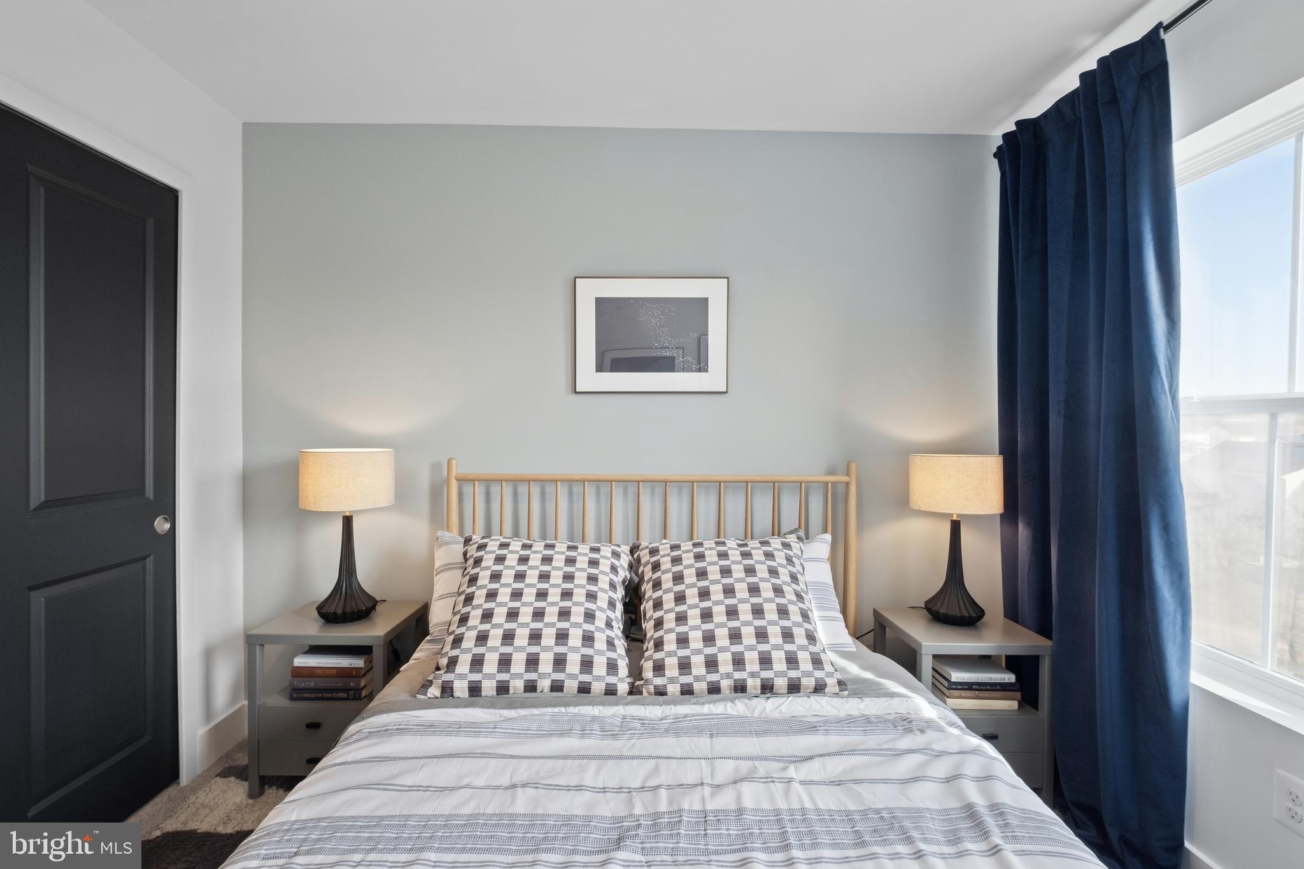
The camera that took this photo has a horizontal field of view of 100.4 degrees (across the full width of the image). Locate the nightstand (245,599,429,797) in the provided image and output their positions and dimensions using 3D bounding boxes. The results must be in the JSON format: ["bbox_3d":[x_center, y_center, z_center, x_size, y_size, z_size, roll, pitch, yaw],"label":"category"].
[{"bbox_3d":[-1.120,0.942,1.985,0.450,0.546,0.356,0,1,0],"label":"nightstand"}]

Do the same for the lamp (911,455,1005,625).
[{"bbox_3d":[1.113,0.379,2.000,0.302,0.612,0.302,0,1,-1],"label":"lamp"}]

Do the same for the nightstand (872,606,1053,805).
[{"bbox_3d":[1.101,0.960,1.972,0.450,0.546,0.356,0,1,-2],"label":"nightstand"}]

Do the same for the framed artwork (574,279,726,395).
[{"bbox_3d":[0.000,-0.393,2.165,0.607,0.460,0.025,0,1,-1],"label":"framed artwork"}]

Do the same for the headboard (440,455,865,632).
[{"bbox_3d":[0.001,0.651,2.130,1.613,1.103,0.050,0,1,-1],"label":"headboard"}]

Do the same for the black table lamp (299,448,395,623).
[{"bbox_3d":[-1.107,0.362,1.980,0.302,0.612,0.302,0,1,-1],"label":"black table lamp"}]

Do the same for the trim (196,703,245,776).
[{"bbox_3d":[-1.619,1.136,2.049,0.016,0.150,0.241,0,1,-1],"label":"trim"}]

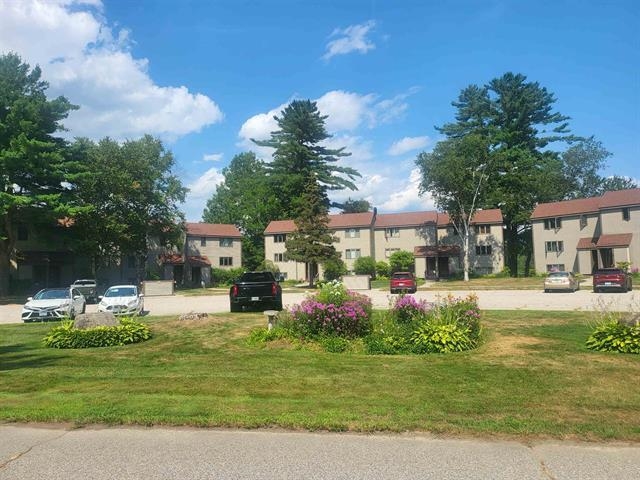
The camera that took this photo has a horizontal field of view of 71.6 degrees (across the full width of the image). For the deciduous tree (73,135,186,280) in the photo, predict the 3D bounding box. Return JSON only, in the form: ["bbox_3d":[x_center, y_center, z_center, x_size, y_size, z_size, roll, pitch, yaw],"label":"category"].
[{"bbox_3d":[-20.138,-3.053,47.249,12.000,16.500,11.000,-1,-3,0],"label":"deciduous tree"}]

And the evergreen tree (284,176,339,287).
[{"bbox_3d":[-0.850,-0.827,43.606,5.300,10.900,5.300,-1,-3,0],"label":"evergreen tree"}]

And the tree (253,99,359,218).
[{"bbox_3d":[-2.659,-8.759,76.573,17.500,30.300,16.000,-1,-3,0],"label":"tree"}]

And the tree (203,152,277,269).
[{"bbox_3d":[-13.874,-4.140,76.341,12.500,21.500,11.500,-1,-3,0],"label":"tree"}]

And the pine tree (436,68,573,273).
[{"bbox_3d":[24.496,-8.754,59.521,18.000,27.200,15.500,-1,-3,0],"label":"pine tree"}]

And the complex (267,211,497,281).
[{"bbox_3d":[8.420,0.919,63.031,31.500,8.900,11.000,-2,-3,18],"label":"complex"}]

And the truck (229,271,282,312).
[{"bbox_3d":[-3.216,2.731,23.392,2.300,1.950,6.100,-1,-3,-5],"label":"truck"}]

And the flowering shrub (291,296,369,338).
[{"bbox_3d":[0.319,1.991,11.711,2.100,1.110,1.500,-1,-3,0],"label":"flowering shrub"}]

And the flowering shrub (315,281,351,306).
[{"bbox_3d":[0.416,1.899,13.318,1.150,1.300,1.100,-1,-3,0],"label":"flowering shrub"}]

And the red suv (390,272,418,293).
[{"bbox_3d":[6.938,3.325,35.867,1.860,1.680,4.550,-2,-3,16],"label":"red suv"}]

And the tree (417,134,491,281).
[{"bbox_3d":[14.526,-3.492,48.738,8.100,16.050,7.600,-1,-3,0],"label":"tree"}]

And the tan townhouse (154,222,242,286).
[{"bbox_3d":[-18.768,1.778,63.315,14.000,8.700,10.000,1,-4,-38],"label":"tan townhouse"}]

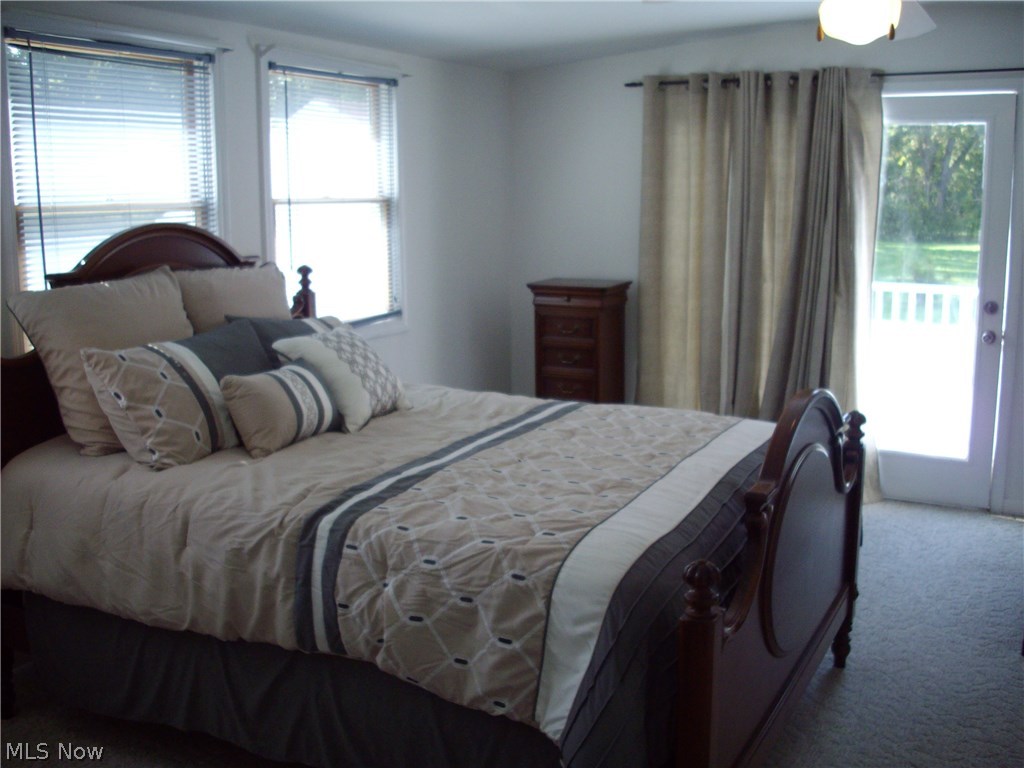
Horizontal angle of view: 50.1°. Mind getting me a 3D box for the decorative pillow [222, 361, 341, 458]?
[{"bbox_3d":[-0.726,0.062,3.479,0.140,0.300,0.450,-33,-7,29],"label":"decorative pillow"}]

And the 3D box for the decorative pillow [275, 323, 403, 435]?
[{"bbox_3d":[-0.572,-0.037,3.872,0.440,0.150,0.440,47,27,13],"label":"decorative pillow"}]

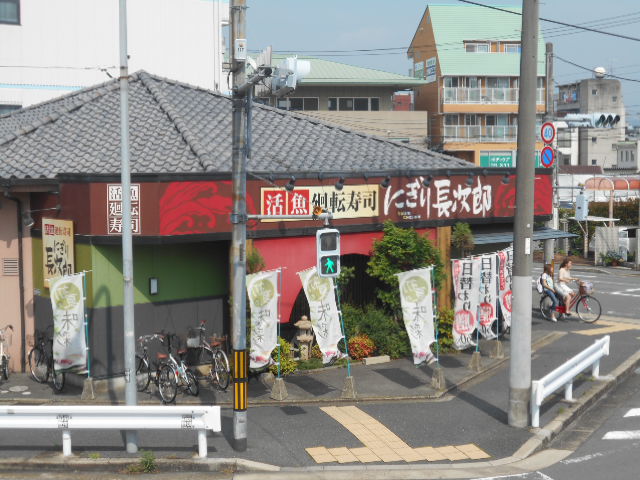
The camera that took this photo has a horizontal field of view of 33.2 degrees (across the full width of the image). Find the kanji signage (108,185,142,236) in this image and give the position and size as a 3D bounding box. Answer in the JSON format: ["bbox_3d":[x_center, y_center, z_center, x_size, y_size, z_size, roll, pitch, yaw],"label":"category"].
[{"bbox_3d":[-3.462,-0.540,18.991,0.580,0.890,0.040,0,6,-1],"label":"kanji signage"}]

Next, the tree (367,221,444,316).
[{"bbox_3d":[1.789,0.624,22.700,1.550,2.100,1.450,0,5,0],"label":"tree"}]

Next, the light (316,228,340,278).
[{"bbox_3d":[0.128,0.202,15.800,0.360,0.730,0.220,0,5,-3],"label":"light"}]

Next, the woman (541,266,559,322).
[{"bbox_3d":[5.980,1.384,28.000,0.500,1.500,0.430,1,5,18],"label":"woman"}]

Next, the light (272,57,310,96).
[{"bbox_3d":[-0.373,-2.104,13.800,0.360,0.420,1.150,-1,4,-11],"label":"light"}]

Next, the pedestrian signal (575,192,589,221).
[{"bbox_3d":[6.901,-0.871,28.300,0.370,0.740,0.240,3,6,33],"label":"pedestrian signal"}]

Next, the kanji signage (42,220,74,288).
[{"bbox_3d":[-5.121,0.264,21.000,1.080,1.320,0.080,4,6,43],"label":"kanji signage"}]

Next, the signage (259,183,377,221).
[{"bbox_3d":[0.027,-0.759,22.300,3.050,0.710,0.090,-4,6,-38],"label":"signage"}]

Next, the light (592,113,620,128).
[{"bbox_3d":[8.336,-3.477,31.200,1.120,0.430,0.340,-4,6,-40],"label":"light"}]

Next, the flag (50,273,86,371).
[{"bbox_3d":[-4.574,1.482,19.500,0.630,1.780,0.100,-1,4,-7],"label":"flag"}]

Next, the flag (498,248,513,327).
[{"bbox_3d":[4.089,1.049,23.200,0.500,1.780,0.140,-1,5,-12],"label":"flag"}]

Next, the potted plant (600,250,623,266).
[{"bbox_3d":[10.520,0.668,38.700,0.780,0.600,0.700,1,5,6],"label":"potted plant"}]

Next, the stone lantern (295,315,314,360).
[{"bbox_3d":[-0.314,1.969,21.705,0.400,0.940,0.400,-2,6,-23],"label":"stone lantern"}]

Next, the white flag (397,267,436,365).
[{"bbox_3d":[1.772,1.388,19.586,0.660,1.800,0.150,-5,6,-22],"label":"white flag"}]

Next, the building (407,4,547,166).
[{"bbox_3d":[12.487,-11.259,86.189,8.000,14.700,13.000,-1,6,-6],"label":"building"}]

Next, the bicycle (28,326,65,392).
[{"bbox_3d":[-5.030,2.246,19.843,0.550,1.060,1.740,-4,7,-34],"label":"bicycle"}]

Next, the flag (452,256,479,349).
[{"bbox_3d":[2.958,1.301,21.800,0.570,1.820,0.100,-2,5,-22],"label":"flag"}]

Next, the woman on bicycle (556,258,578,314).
[{"bbox_3d":[6.440,1.210,27.900,0.550,1.480,0.450,1,5,18],"label":"woman on bicycle"}]

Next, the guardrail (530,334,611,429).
[{"bbox_3d":[4.525,2.471,19.102,0.250,0.770,4.550,3,6,28],"label":"guardrail"}]

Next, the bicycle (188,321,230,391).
[{"bbox_3d":[-2.052,2.173,20.000,0.530,1.060,1.720,-2,5,-27],"label":"bicycle"}]

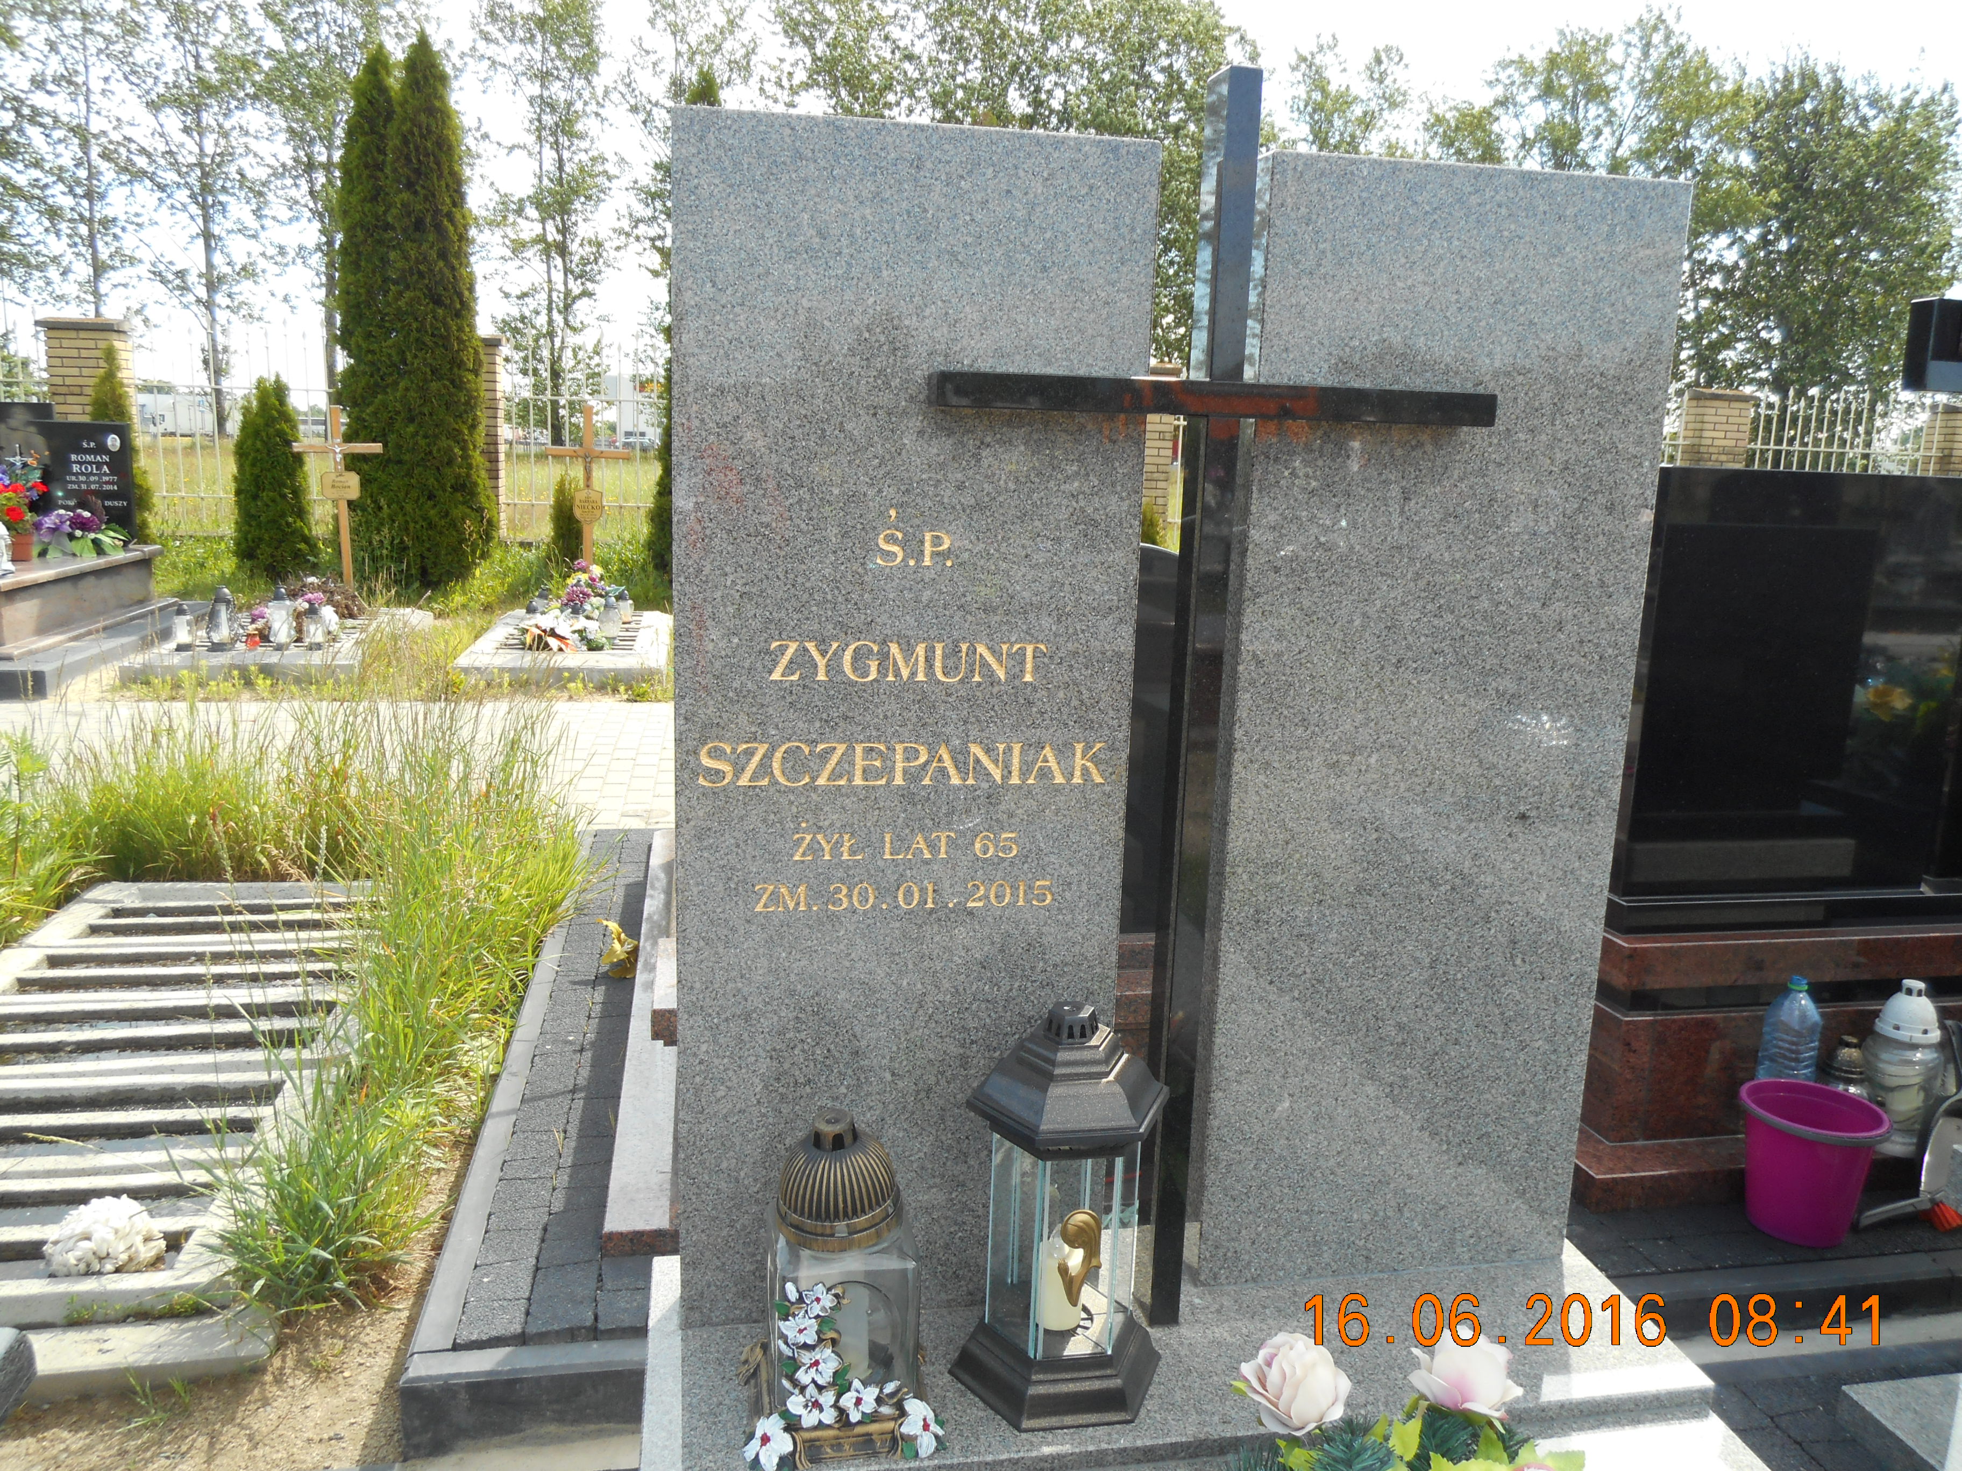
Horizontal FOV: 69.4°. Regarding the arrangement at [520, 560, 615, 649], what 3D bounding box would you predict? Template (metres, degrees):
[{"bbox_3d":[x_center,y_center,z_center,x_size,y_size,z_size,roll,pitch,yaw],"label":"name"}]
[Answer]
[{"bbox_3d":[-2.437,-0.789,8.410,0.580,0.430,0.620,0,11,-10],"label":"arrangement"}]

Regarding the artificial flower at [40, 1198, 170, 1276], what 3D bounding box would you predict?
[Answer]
[{"bbox_3d":[-1.490,0.860,2.407,0.175,0.130,0.165,0,11,-10],"label":"artificial flower"}]

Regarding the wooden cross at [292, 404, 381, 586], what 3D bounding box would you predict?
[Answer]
[{"bbox_3d":[-3.969,-1.470,8.790,0.510,1.180,0.060,-1,11,-11],"label":"wooden cross"}]

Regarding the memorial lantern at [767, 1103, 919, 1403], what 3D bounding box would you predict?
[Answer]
[{"bbox_3d":[-0.143,0.532,1.426,0.154,0.321,0.149,0,11,-10],"label":"memorial lantern"}]

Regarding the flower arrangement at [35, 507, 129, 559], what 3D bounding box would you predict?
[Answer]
[{"bbox_3d":[-4.565,-1.061,7.177,0.420,0.250,0.300,-1,11,-11],"label":"flower arrangement"}]

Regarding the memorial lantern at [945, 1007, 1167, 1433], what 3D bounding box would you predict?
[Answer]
[{"bbox_3d":[0.079,0.434,1.351,0.211,0.370,0.187,0,11,-9],"label":"memorial lantern"}]

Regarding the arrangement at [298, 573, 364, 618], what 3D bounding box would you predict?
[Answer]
[{"bbox_3d":[-4.175,-0.905,9.155,0.420,0.270,0.340,0,11,-10],"label":"arrangement"}]

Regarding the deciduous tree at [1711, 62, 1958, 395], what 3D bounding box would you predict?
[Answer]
[{"bbox_3d":[17.272,-9.529,29.196,4.700,8.600,4.700,-1,11,-11],"label":"deciduous tree"}]

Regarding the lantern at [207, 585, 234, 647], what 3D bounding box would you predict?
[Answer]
[{"bbox_3d":[-4.119,-0.649,7.676,0.130,0.325,0.130,0,11,-10],"label":"lantern"}]

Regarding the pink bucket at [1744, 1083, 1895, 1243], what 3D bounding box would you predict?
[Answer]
[{"bbox_3d":[1.510,0.791,2.596,0.241,0.231,0.241,2,11,0],"label":"pink bucket"}]

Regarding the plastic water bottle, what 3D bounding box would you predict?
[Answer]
[{"bbox_3d":[1.405,0.566,2.470,0.092,0.320,0.092,-1,11,-11],"label":"plastic water bottle"}]

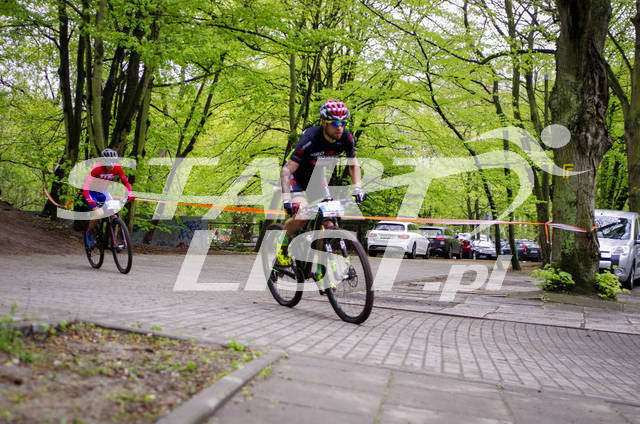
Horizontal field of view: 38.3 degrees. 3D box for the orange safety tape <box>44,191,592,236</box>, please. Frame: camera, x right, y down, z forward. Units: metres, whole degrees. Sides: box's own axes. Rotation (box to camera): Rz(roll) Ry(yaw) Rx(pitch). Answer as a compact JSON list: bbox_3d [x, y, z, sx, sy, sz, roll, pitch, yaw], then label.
[{"bbox_3d":[-0.831,-0.080,18.100,12.100,0.600,0.150,2,-1,27],"label":"orange safety tape"}]

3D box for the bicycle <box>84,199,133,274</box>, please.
[{"bbox_3d":[-2.925,0.325,12.620,0.680,0.990,1.840,-7,5,-32],"label":"bicycle"}]

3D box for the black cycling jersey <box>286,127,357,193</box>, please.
[{"bbox_3d":[0.012,-0.430,7.550,0.520,0.560,0.420,3,-1,-27],"label":"black cycling jersey"}]

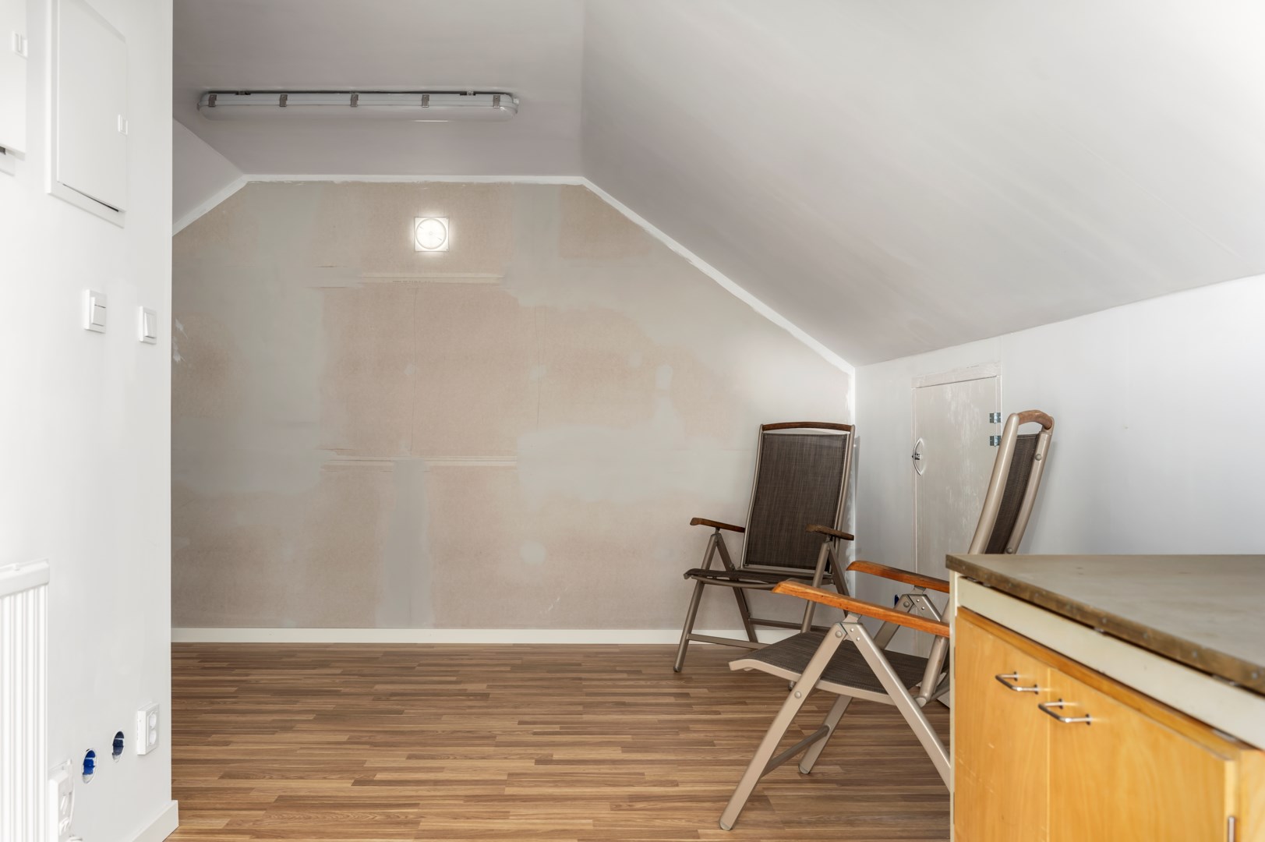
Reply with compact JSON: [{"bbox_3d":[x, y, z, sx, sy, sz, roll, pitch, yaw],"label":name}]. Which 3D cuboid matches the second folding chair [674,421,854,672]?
[{"bbox_3d":[0.658,0.573,4.602,0.615,1.140,0.815,0,0,33],"label":"second folding chair"}]

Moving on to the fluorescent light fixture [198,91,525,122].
[{"bbox_3d":[-1.065,-1.211,3.826,1.235,0.100,0.115,0,0,0],"label":"fluorescent light fixture"}]

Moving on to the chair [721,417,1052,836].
[{"bbox_3d":[0.744,0.554,2.743,0.815,1.160,0.615,0,0,33],"label":"chair"}]

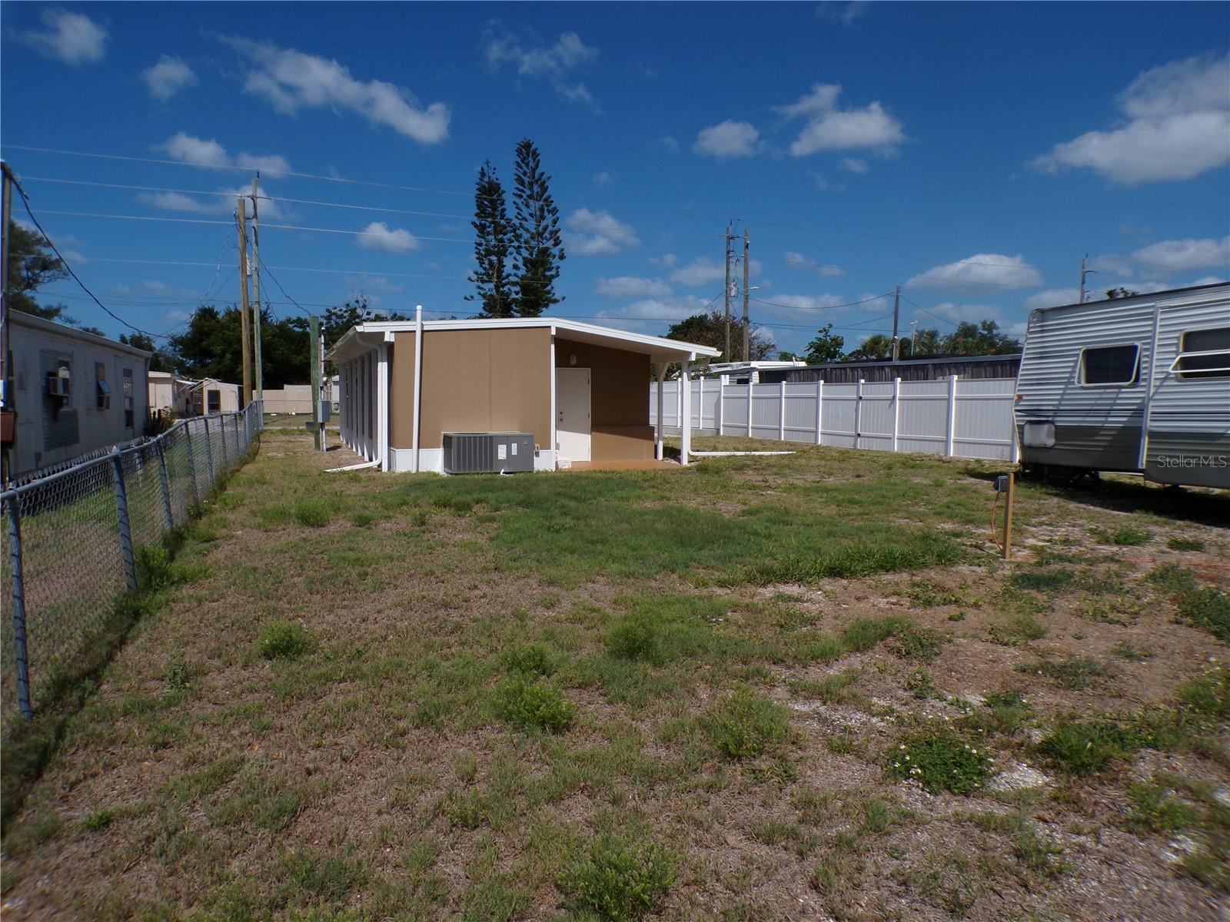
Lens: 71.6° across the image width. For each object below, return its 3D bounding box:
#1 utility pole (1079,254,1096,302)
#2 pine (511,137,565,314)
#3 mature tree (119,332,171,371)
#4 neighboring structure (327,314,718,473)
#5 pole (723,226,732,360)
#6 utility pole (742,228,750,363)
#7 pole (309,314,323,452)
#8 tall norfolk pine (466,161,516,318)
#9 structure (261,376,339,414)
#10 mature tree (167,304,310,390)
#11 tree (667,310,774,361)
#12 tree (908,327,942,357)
[{"bbox_3d":[28.745,-7.374,52.589,0.800,10.635,0.400,-1,4,-21],"label":"utility pole"},{"bbox_3d":[-5.278,-12.526,59.266,3.900,19.289,3.900,-1,4,-21],"label":"pine"},{"bbox_3d":[-41.080,-7.802,74.664,4.800,6.970,4.800,-1,4,-21],"label":"mature tree"},{"bbox_3d":[-3.661,-1.856,23.655,7.730,3.100,13.750,-1,4,-21],"label":"neighboring structure"},{"bbox_3d":[5.843,-7.145,45.103,0.330,10.682,0.330,-1,4,-21],"label":"pole"},{"bbox_3d":[6.829,-7.017,45.112,0.330,10.444,0.330,-1,4,-21],"label":"utility pole"},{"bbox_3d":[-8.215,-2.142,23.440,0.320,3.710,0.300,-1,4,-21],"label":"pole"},{"bbox_3d":[-8.586,-11.802,59.319,3.600,17.771,3.600,-1,4,-21],"label":"tall norfolk pine"},{"bbox_3d":[-23.847,-5.062,65.824,6.500,2.900,4.000,-1,4,-21],"label":"structure"},{"bbox_3d":[-29.738,-8.021,67.623,11.200,8.631,9.000,-1,4,-21],"label":"mature tree"},{"bbox_3d":[6.803,-6.195,55.696,7.200,7.305,6.500,-1,4,-21],"label":"tree"},{"bbox_3d":[23.738,-6.650,65.677,3.200,7.138,3.200,-1,4,-21],"label":"tree"}]

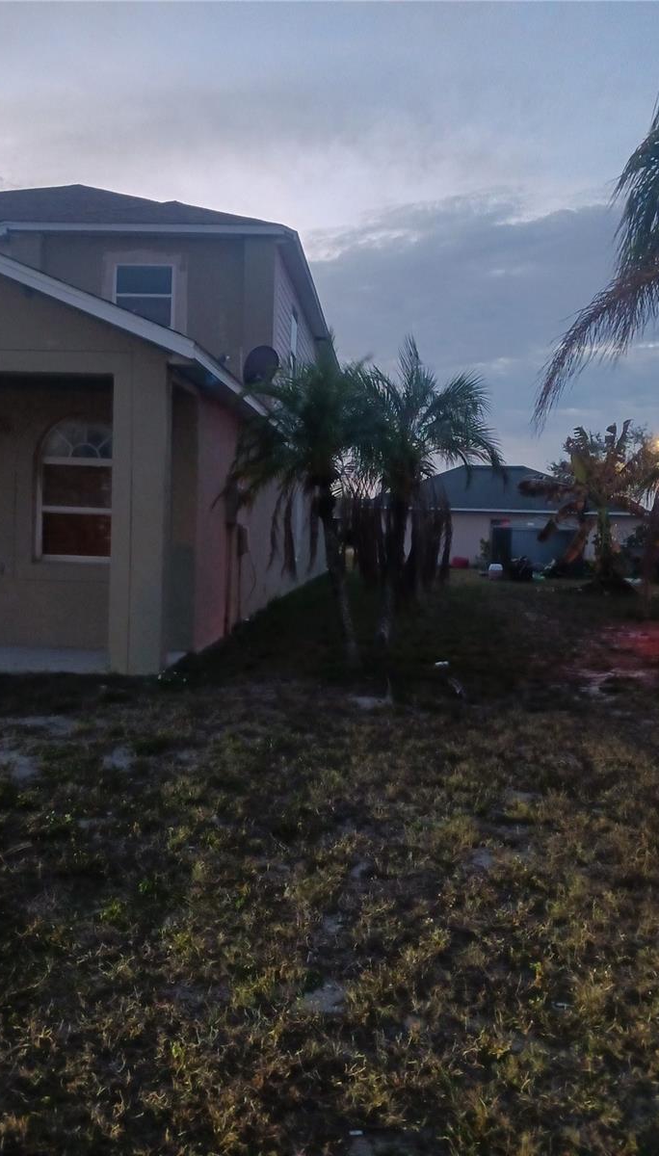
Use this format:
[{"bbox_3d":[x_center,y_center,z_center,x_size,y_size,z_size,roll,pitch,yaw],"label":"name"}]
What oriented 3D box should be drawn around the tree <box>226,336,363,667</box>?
[{"bbox_3d":[-0.297,-0.653,8.288,1.280,2.970,1.400,2,3,0],"label":"tree"}]

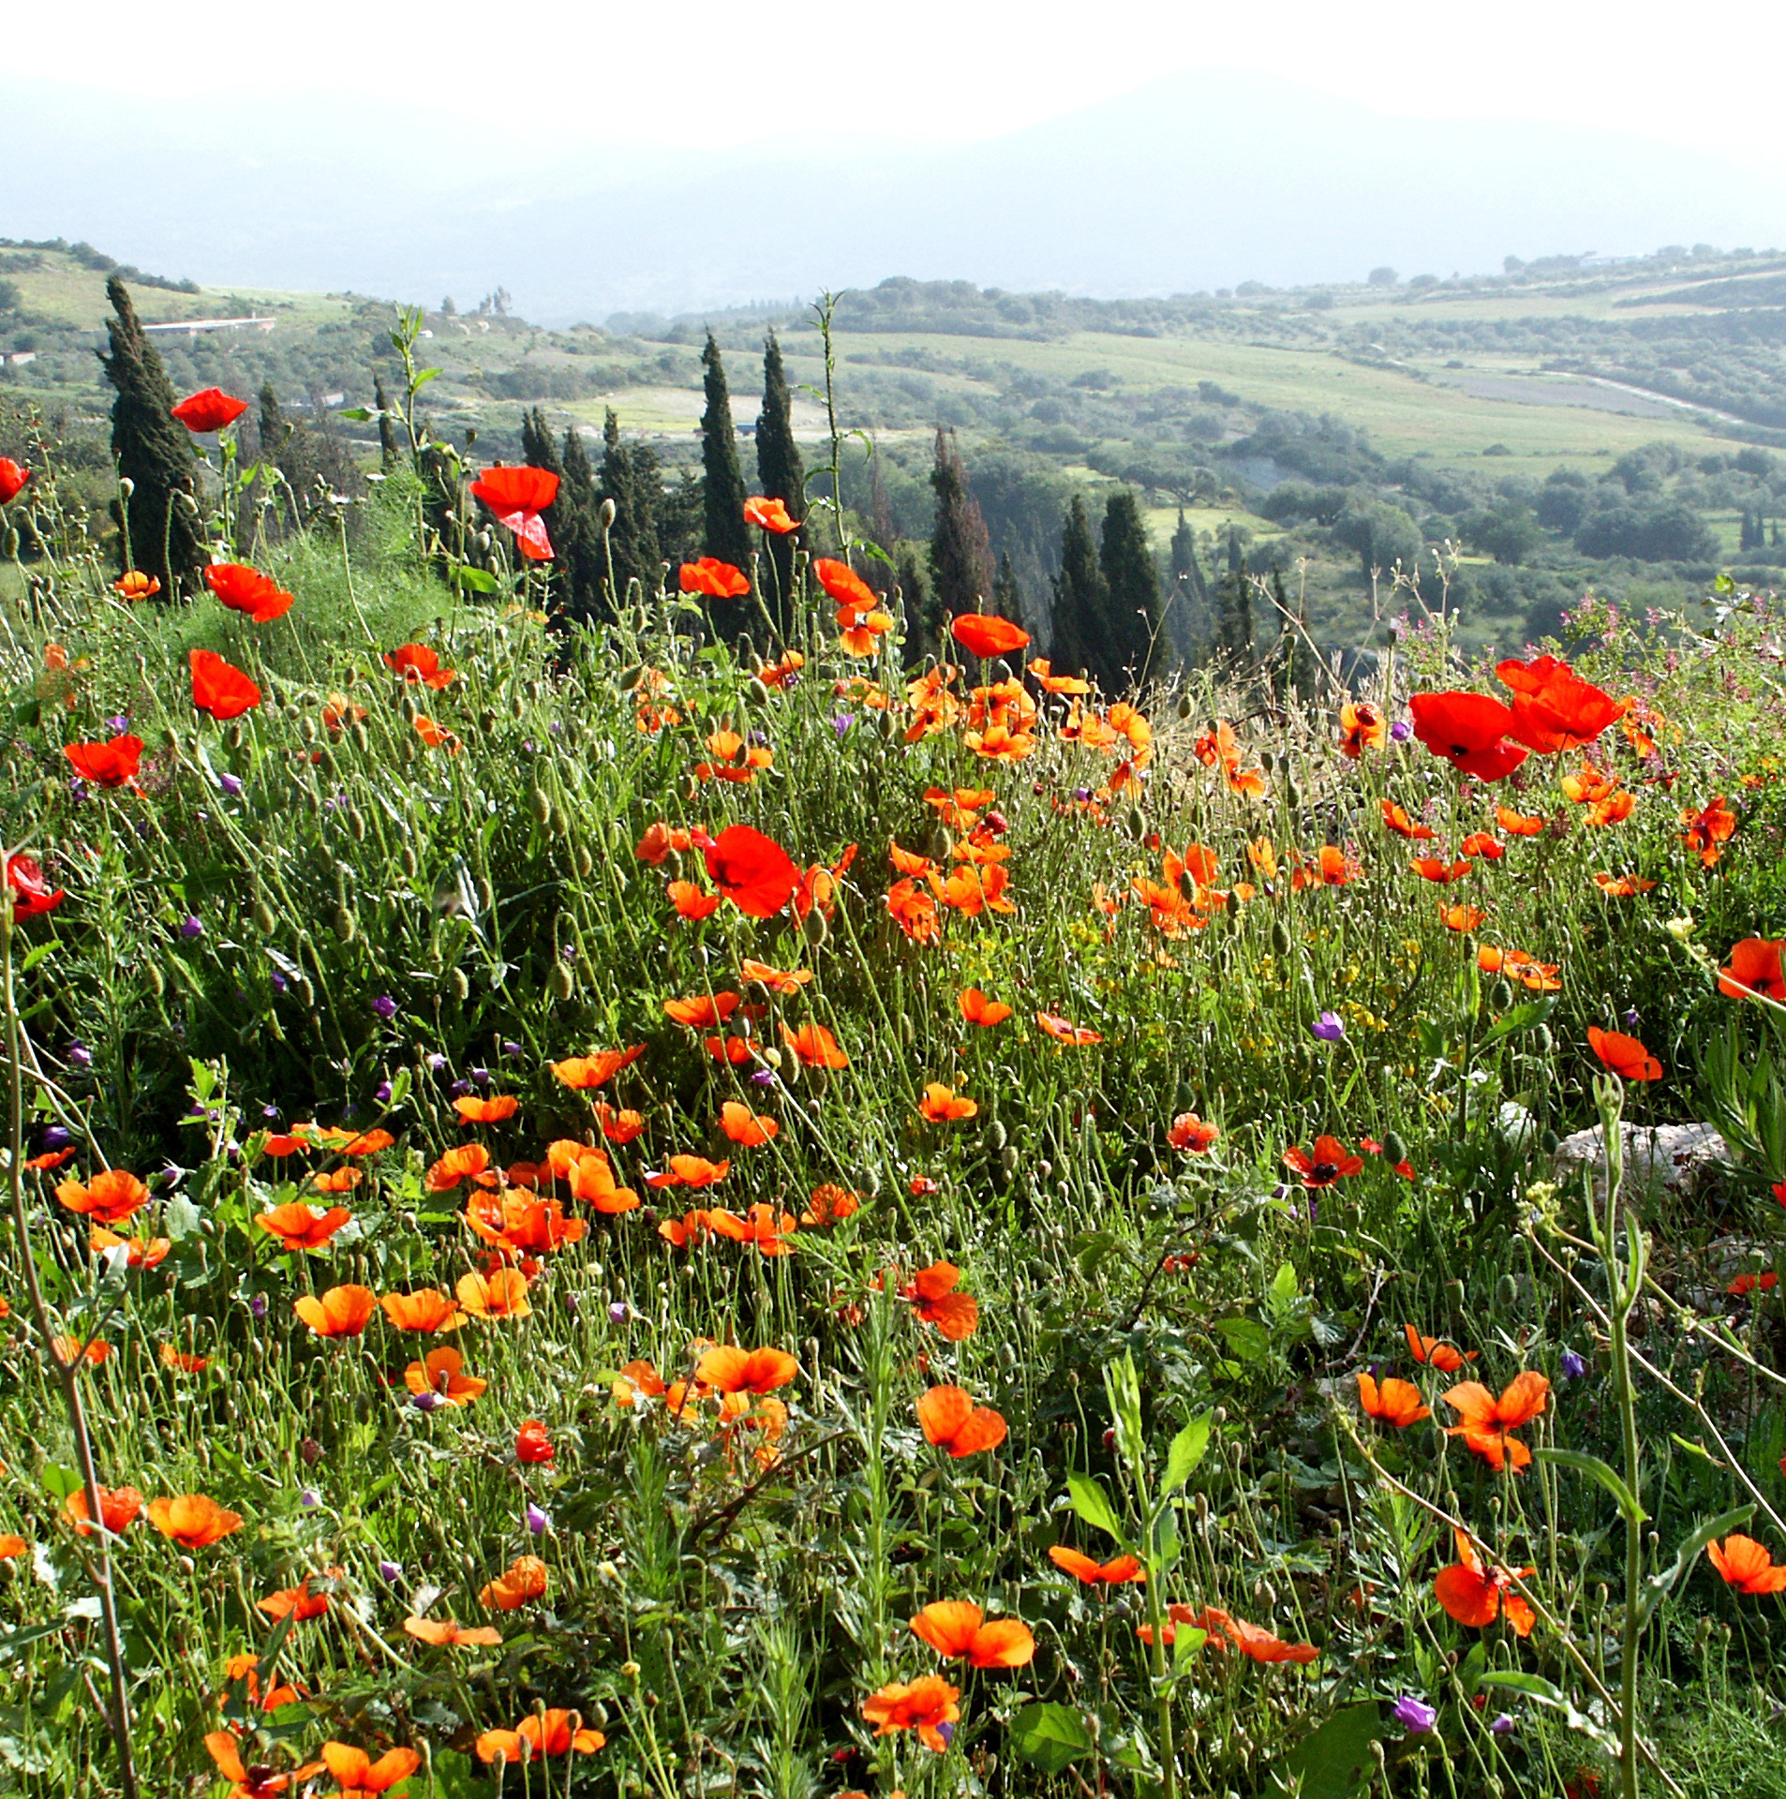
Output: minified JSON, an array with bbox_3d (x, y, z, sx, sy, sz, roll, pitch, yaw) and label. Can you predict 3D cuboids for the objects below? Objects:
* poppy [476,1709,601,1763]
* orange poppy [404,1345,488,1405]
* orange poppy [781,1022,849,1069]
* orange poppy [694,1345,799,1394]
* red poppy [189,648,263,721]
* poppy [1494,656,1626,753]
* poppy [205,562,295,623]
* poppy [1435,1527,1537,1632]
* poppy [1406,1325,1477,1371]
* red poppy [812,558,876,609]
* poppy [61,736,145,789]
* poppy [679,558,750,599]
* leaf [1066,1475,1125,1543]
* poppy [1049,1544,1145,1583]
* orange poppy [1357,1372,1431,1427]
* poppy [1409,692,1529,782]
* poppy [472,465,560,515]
[{"bbox_3d":[-0.189,0.448,2.450,0.070,0.025,0.055,0,11,0],"label":"poppy"},{"bbox_3d":[-0.299,0.318,3.050,0.058,0.030,0.052,-3,31,0],"label":"orange poppy"},{"bbox_3d":[-0.067,0.126,3.950,0.056,0.034,0.053,8,13,0],"label":"orange poppy"},{"bbox_3d":[-0.094,0.303,2.950,0.066,0.027,0.062,0,7,0],"label":"orange poppy"},{"bbox_3d":[-0.605,-0.195,4.150,0.066,0.052,0.064,24,12,-3],"label":"red poppy"},{"bbox_3d":[0.466,-0.136,3.200,0.090,0.062,0.083,0,8,0],"label":"poppy"},{"bbox_3d":[-0.549,-0.261,3.900,0.077,0.037,0.072,18,8,-3],"label":"poppy"},{"bbox_3d":[0.356,0.408,2.750,0.062,0.042,0.062,14,37,0],"label":"poppy"},{"bbox_3d":[0.389,0.319,3.250,0.050,0.028,0.048,13,12,0],"label":"poppy"},{"bbox_3d":[-0.044,-0.283,4.100,0.060,0.034,0.055,35,9,0],"label":"red poppy"},{"bbox_3d":[-0.716,-0.125,4.150,0.070,0.040,0.063,-3,8,0],"label":"poppy"},{"bbox_3d":[-0.158,-0.285,4.050,0.065,0.036,0.062,0,8,0],"label":"poppy"},{"bbox_3d":[0.112,0.340,2.550,0.020,0.050,0.014,-35,-6,-10],"label":"leaf"},{"bbox_3d":[0.124,0.407,2.800,0.060,0.020,0.056,0,7,0],"label":"poppy"},{"bbox_3d":[0.345,0.345,3.150,0.050,0.030,0.048,5,9,-1],"label":"orange poppy"},{"bbox_3d":[0.416,-0.117,3.300,0.086,0.050,0.075,17,13,-3],"label":"poppy"},{"bbox_3d":[-0.334,-0.363,4.050,0.077,0.042,0.070,0,8,0],"label":"poppy"}]

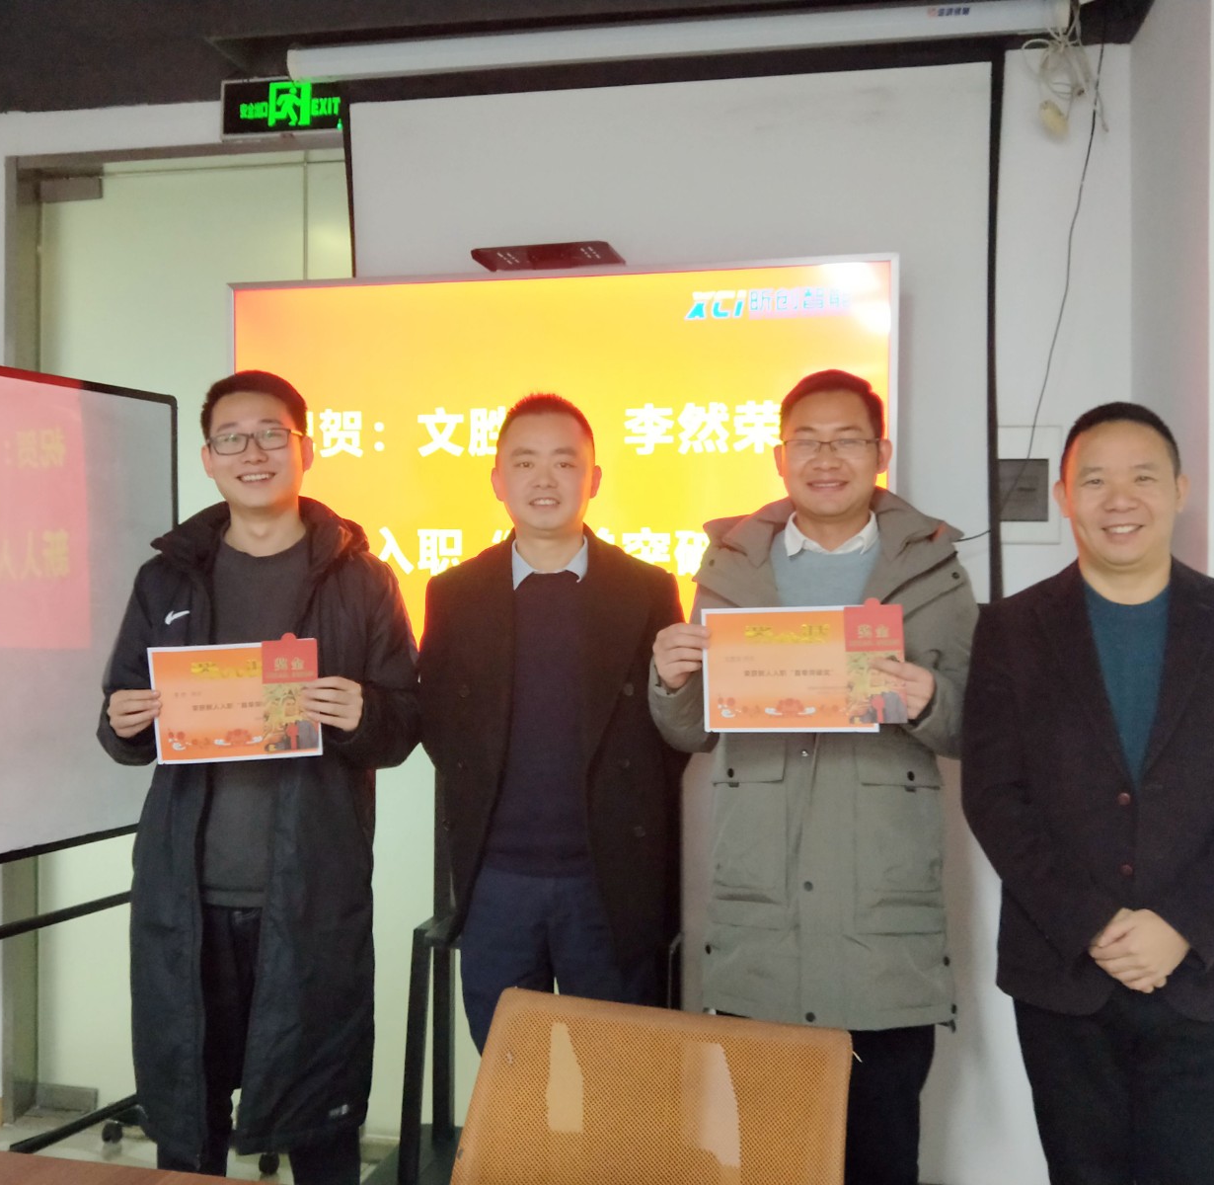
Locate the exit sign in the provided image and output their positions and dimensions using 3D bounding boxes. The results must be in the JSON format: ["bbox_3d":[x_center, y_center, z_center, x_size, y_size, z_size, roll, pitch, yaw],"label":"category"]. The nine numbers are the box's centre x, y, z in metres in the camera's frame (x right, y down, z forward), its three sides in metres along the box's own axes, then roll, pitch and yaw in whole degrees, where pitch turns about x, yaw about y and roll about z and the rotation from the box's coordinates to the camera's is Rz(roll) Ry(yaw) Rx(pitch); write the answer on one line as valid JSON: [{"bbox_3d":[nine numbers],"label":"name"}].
[{"bbox_3d":[-0.769,-1.186,2.790,0.353,0.142,0.030,0,0,8],"label":"exit sign"}]

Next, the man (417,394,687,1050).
[{"bbox_3d":[-0.100,0.500,2.080,0.500,1.720,0.320,0,0,-1],"label":"man"}]

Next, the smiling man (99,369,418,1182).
[{"bbox_3d":[-0.602,0.490,1.980,0.560,1.750,0.430,0,0,-8],"label":"smiling man"}]

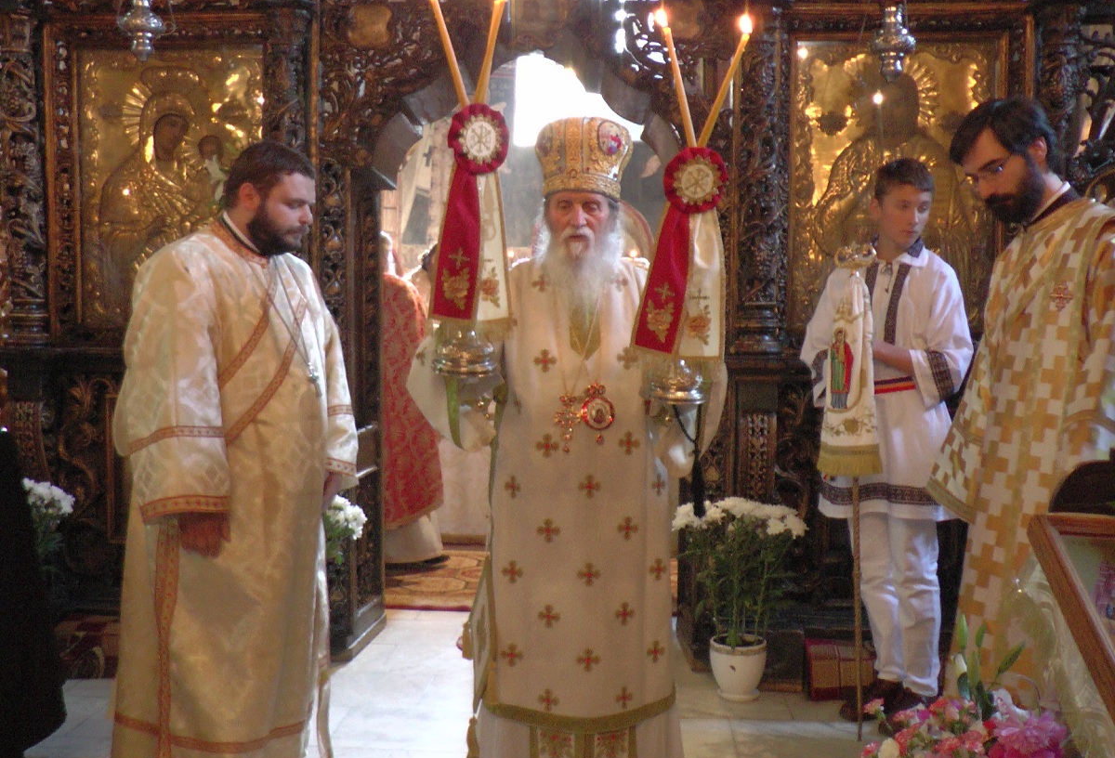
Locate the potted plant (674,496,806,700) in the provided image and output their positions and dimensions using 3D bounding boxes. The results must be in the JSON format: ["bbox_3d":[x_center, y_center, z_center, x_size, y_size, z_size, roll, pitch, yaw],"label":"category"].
[{"bbox_3d":[0.574,0.707,3.769,0.400,0.610,0.370,0,3,5],"label":"potted plant"}]

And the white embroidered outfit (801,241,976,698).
[{"bbox_3d":[1.029,0.277,3.692,0.510,1.410,0.350,2,4,24],"label":"white embroidered outfit"}]

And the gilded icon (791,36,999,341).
[{"bbox_3d":[1.158,-0.653,4.090,0.710,1.010,0.060,0,3,5],"label":"gilded icon"}]

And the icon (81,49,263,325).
[{"bbox_3d":[-1.395,-0.690,4.333,0.710,1.010,0.060,0,3,5],"label":"icon"}]

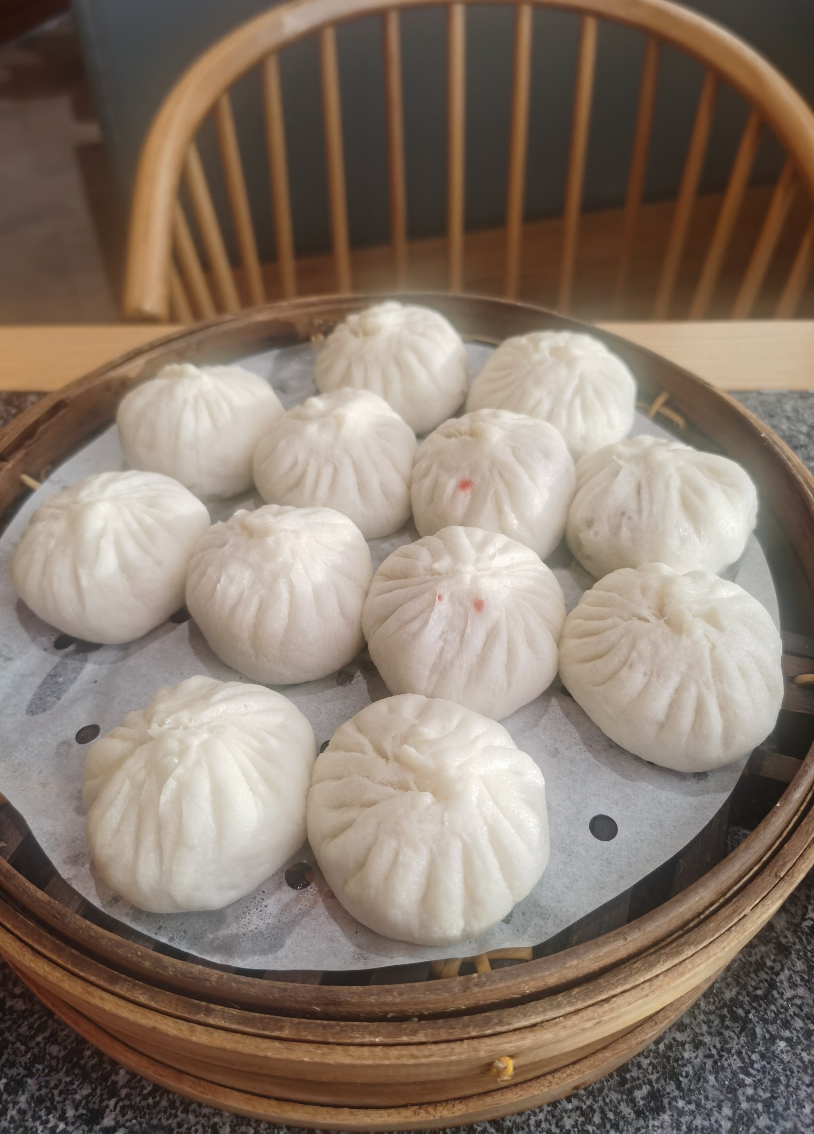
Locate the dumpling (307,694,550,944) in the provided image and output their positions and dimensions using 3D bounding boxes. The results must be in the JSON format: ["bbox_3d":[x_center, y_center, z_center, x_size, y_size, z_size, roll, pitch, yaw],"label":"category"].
[{"bbox_3d":[0.006,0.068,0.252,0.069,0.047,0.072,0,47,1],"label":"dumpling"}]

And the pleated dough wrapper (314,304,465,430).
[{"bbox_3d":[-0.008,-0.093,0.404,0.070,0.048,0.070,-2,47,-1],"label":"pleated dough wrapper"}]

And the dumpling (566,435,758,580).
[{"bbox_3d":[0.097,-0.025,0.338,0.070,0.045,0.065,14,49,15],"label":"dumpling"}]

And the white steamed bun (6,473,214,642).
[{"bbox_3d":[-0.109,-0.006,0.324,0.070,0.048,0.072,-1,47,1],"label":"white steamed bun"}]

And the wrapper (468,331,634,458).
[{"bbox_3d":[0.063,-0.077,0.387,0.073,0.046,0.068,7,47,8],"label":"wrapper"}]

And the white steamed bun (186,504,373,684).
[{"bbox_3d":[-0.045,0.006,0.312,0.066,0.046,0.071,-11,47,-8],"label":"white steamed bun"}]

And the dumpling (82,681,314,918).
[{"bbox_3d":[-0.061,0.063,0.259,0.067,0.046,0.072,-1,47,1],"label":"dumpling"}]

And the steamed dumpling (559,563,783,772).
[{"bbox_3d":[0.085,0.029,0.285,0.070,0.048,0.073,-1,47,1],"label":"steamed dumpling"}]

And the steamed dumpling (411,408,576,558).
[{"bbox_3d":[0.034,-0.036,0.350,0.066,0.045,0.068,4,47,5],"label":"steamed dumpling"}]

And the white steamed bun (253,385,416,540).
[{"bbox_3d":[-0.029,-0.045,0.359,0.067,0.047,0.070,-6,47,-4],"label":"white steamed bun"}]

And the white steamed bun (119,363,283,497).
[{"bbox_3d":[-0.088,-0.060,0.376,0.069,0.045,0.068,-13,48,-11],"label":"white steamed bun"}]

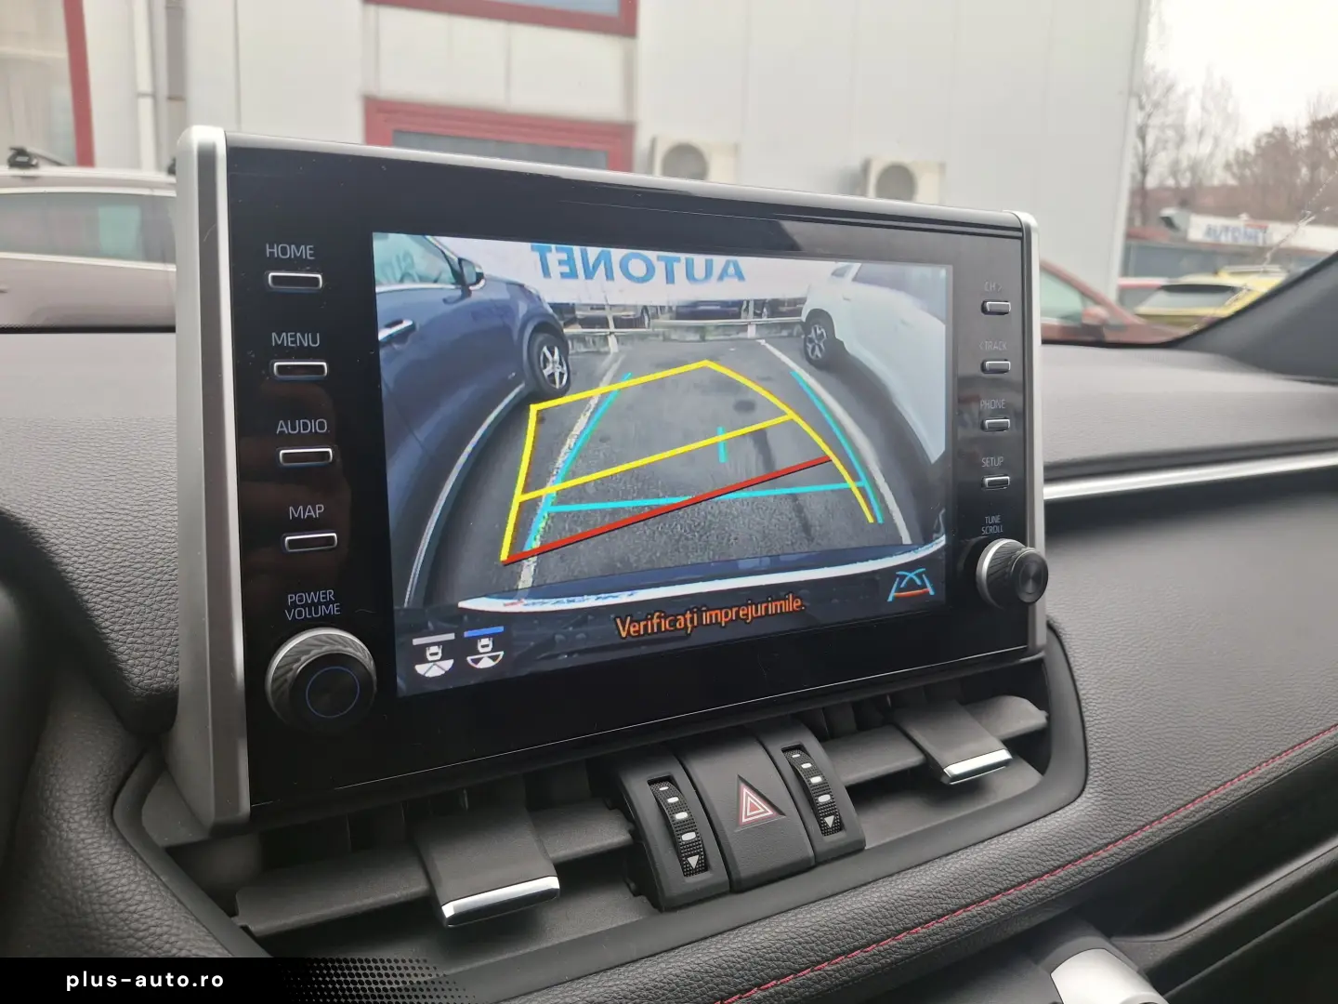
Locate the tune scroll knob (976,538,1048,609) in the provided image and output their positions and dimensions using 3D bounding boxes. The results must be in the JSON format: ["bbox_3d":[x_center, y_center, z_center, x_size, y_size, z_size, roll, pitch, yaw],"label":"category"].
[{"bbox_3d":[0.110,0.023,0.308,0.023,0.023,0.013,-5,6,-30],"label":"tune scroll knob"}]

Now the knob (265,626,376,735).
[{"bbox_3d":[-0.072,0.039,0.203,0.023,0.023,0.013,-5,6,-30],"label":"knob"}]

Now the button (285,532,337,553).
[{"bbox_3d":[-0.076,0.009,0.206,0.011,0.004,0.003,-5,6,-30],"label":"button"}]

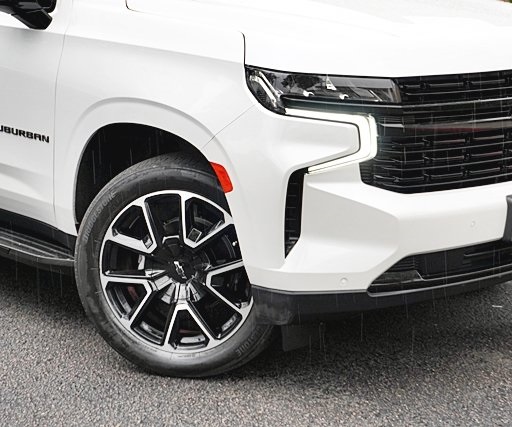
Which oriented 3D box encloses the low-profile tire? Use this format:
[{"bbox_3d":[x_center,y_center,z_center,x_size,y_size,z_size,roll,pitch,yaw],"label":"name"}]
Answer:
[{"bbox_3d":[-0.247,0.190,4.232,0.830,0.830,0.283,1,10,16],"label":"low-profile tire"}]

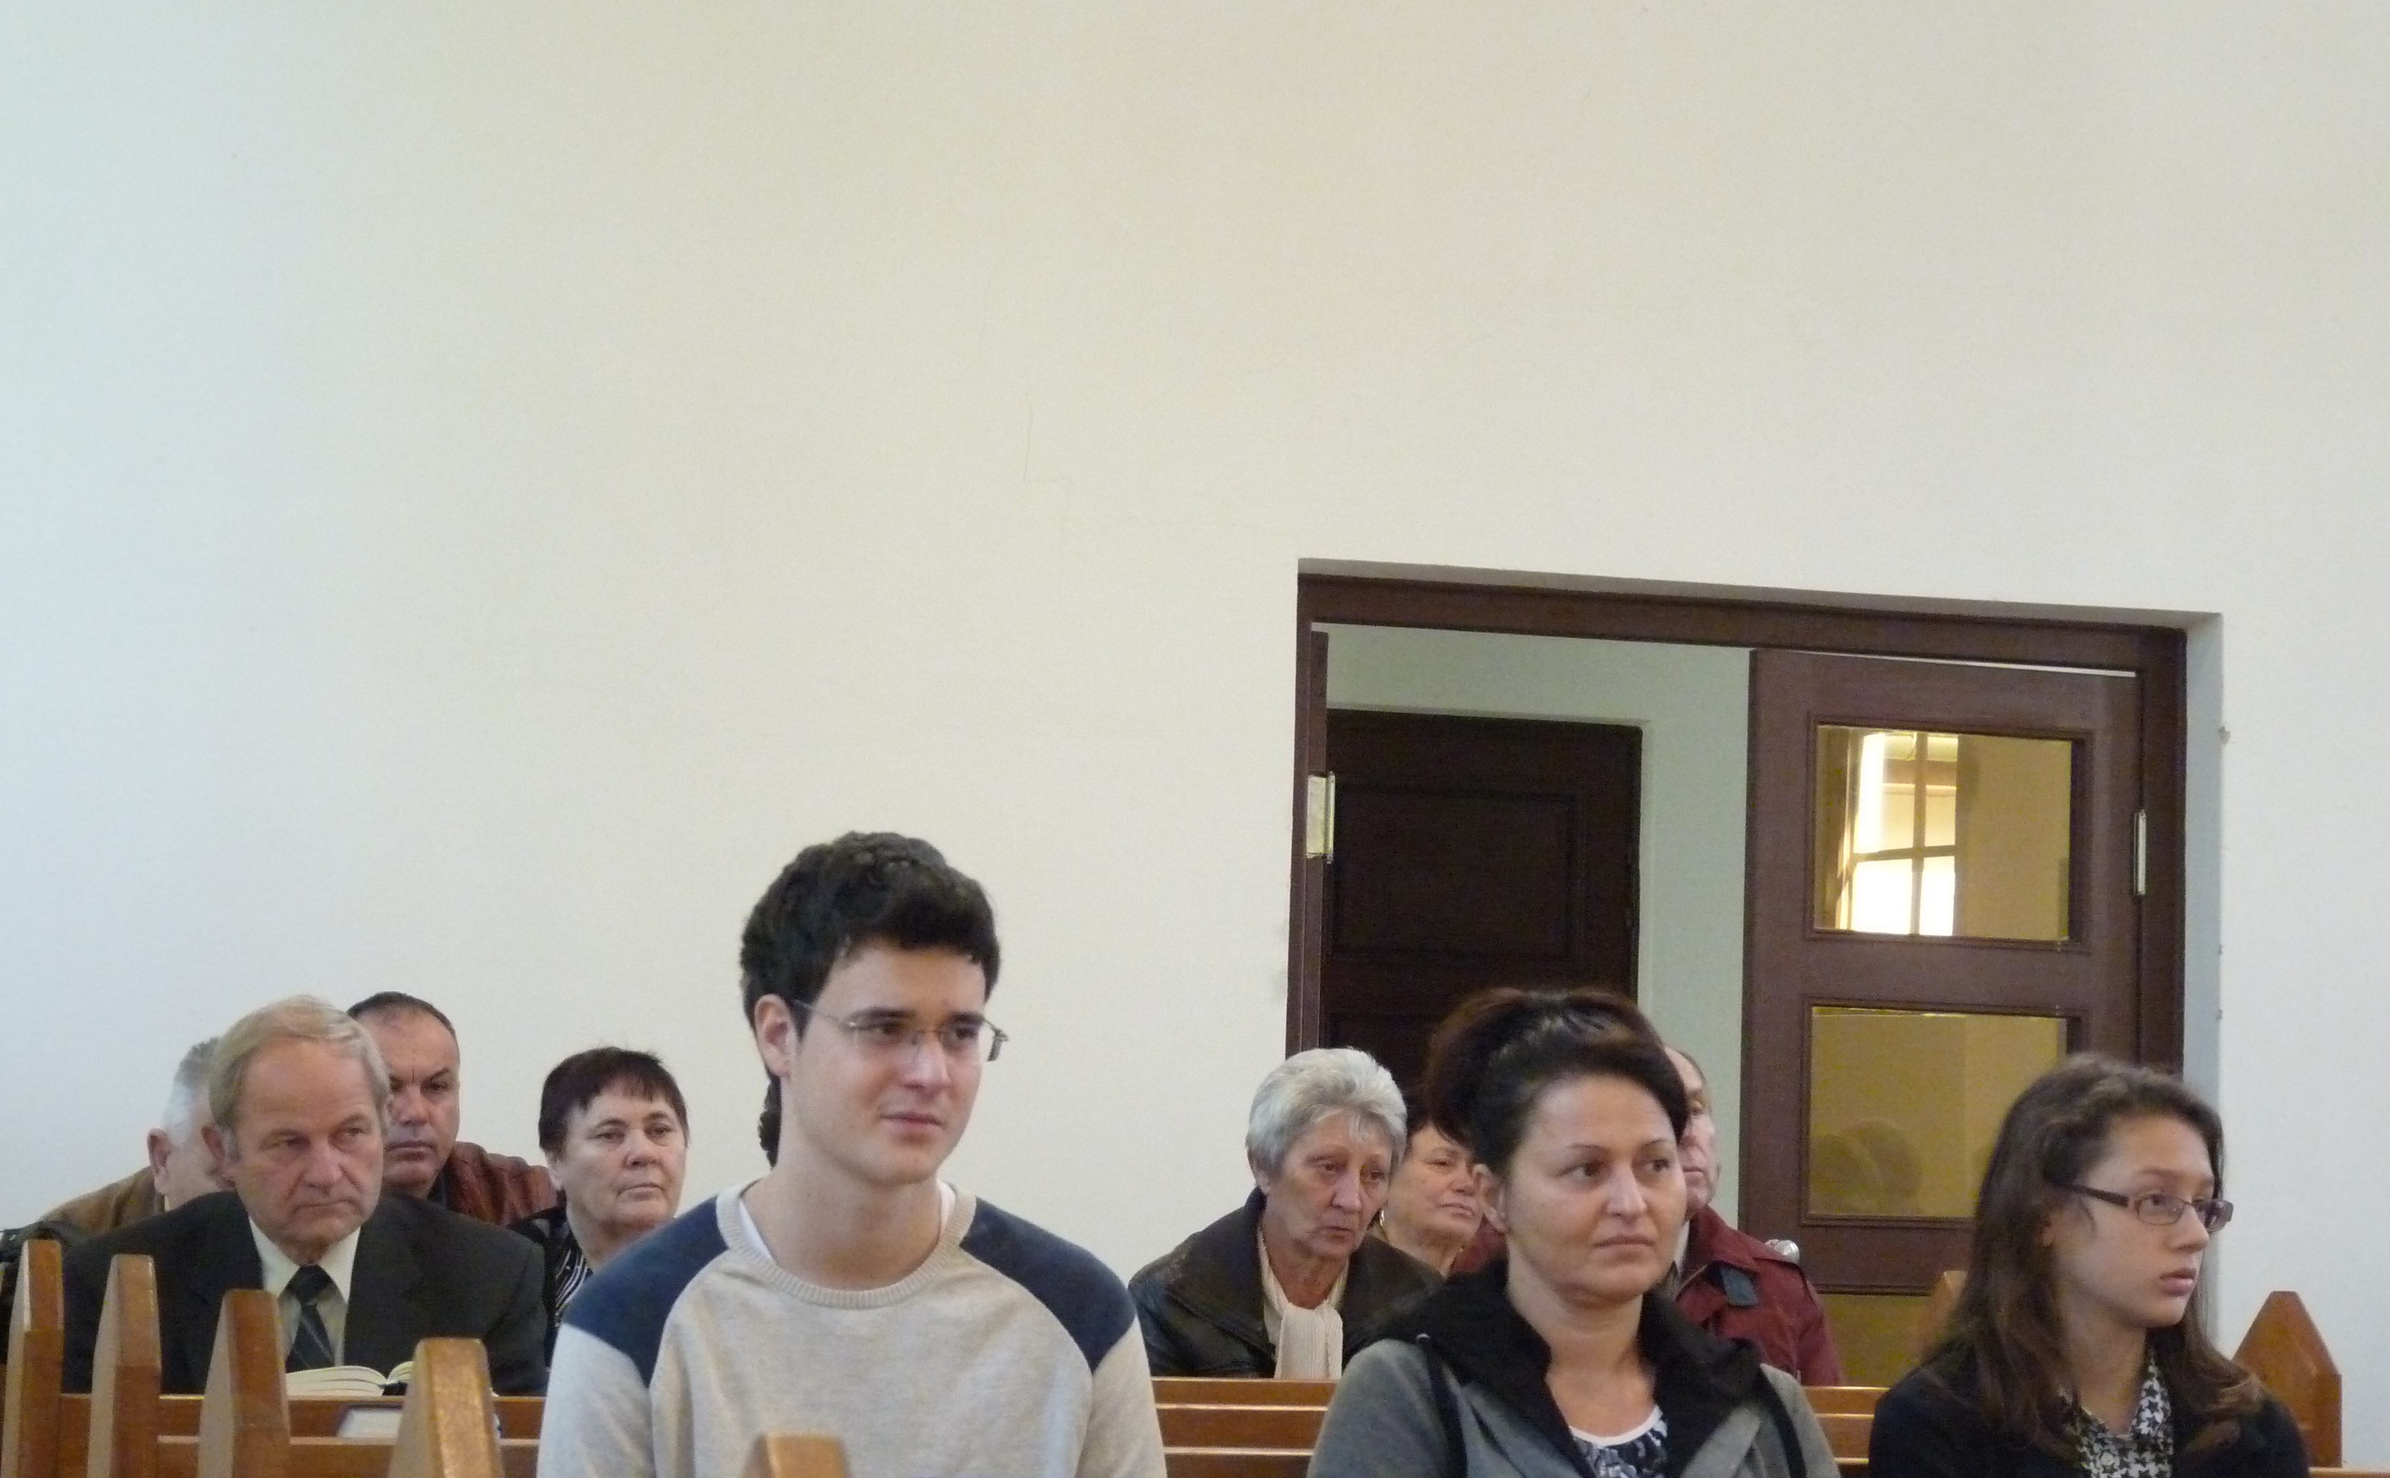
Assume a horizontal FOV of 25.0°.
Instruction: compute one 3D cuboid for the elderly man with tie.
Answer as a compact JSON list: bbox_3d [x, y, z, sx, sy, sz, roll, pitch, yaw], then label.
[{"bbox_3d":[-0.871,0.880,5.321,0.540,1.257,0.800,3,-5,-15],"label":"elderly man with tie"}]

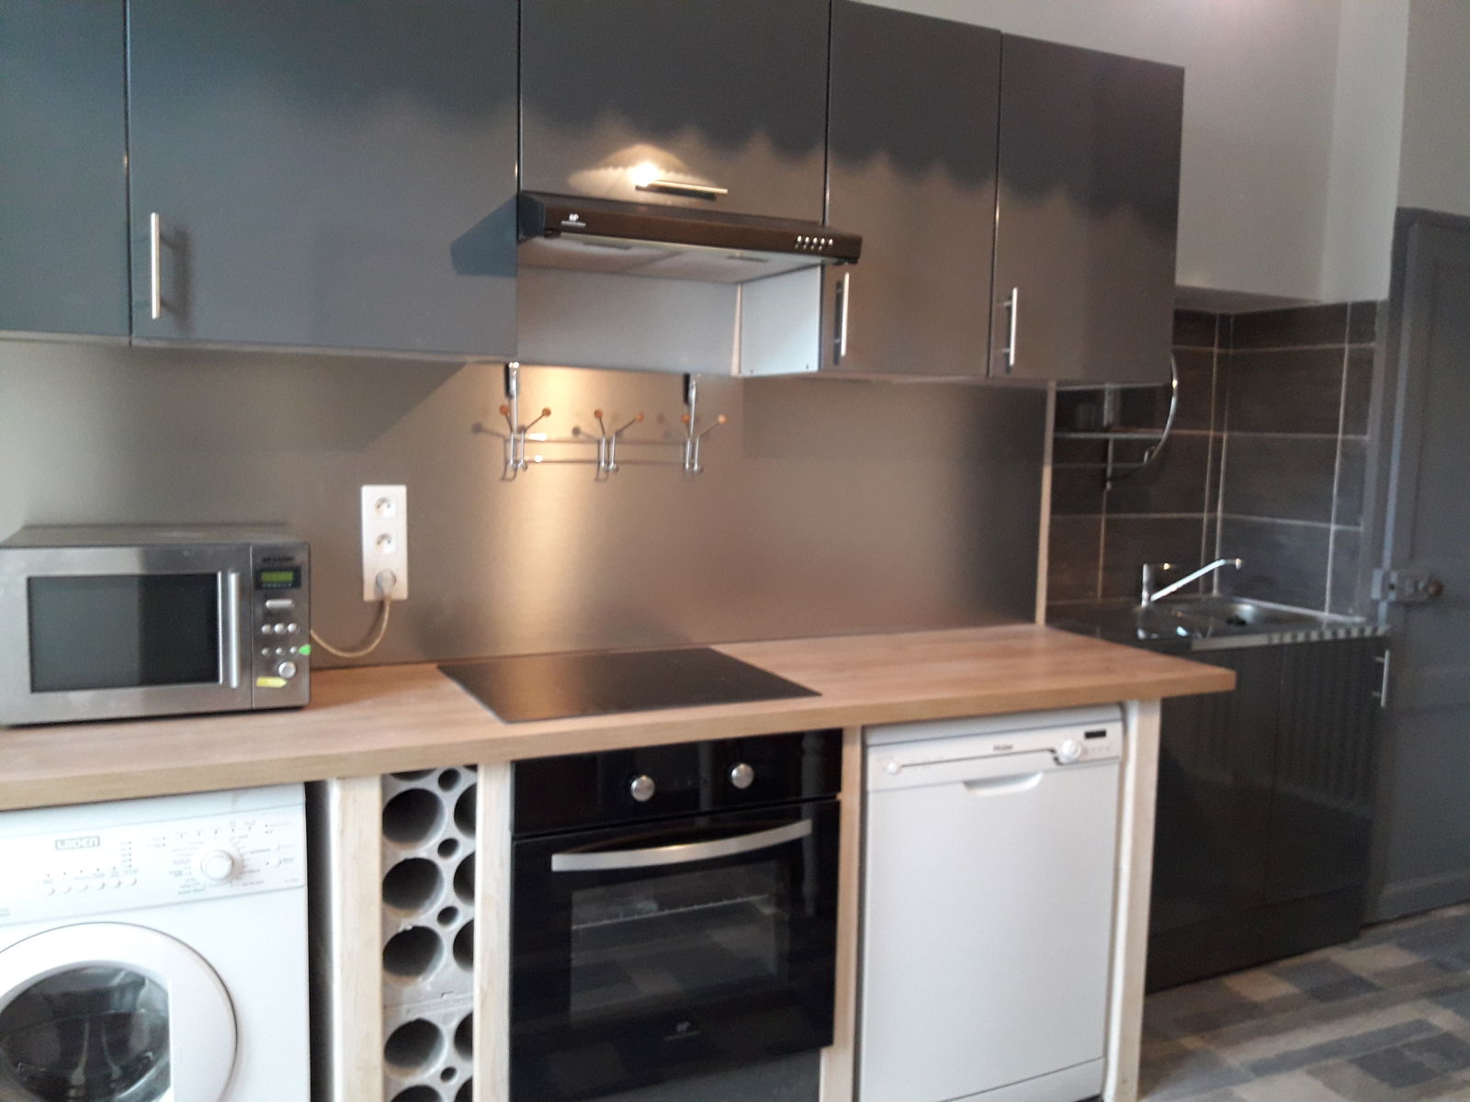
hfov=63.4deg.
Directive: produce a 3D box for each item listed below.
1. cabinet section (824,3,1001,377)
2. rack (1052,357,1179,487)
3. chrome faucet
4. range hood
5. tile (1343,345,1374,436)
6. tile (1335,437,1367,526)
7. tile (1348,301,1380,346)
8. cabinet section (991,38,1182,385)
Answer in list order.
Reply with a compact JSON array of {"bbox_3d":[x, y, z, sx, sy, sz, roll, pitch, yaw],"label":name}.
[{"bbox_3d":[0.281,-0.721,2.524,0.397,0.695,0.360,-1,6,-25],"label":"cabinet section"},{"bbox_3d":[0.970,-0.411,3.281,0.437,0.486,0.258,-1,6,-25],"label":"rack"},{"bbox_3d":[1.283,0.092,3.366,0.270,0.155,0.050,3,6,20],"label":"chrome faucet"},{"bbox_3d":[-0.144,-0.590,2.270,0.598,0.092,0.510,-1,6,-25],"label":"range hood"},{"bbox_3d":[1.715,-0.441,3.264,0.012,0.249,0.087,-1,6,-25],"label":"tile"},{"bbox_3d":[1.709,-0.191,3.288,0.012,0.249,0.087,-1,6,-25],"label":"tile"},{"bbox_3d":[1.719,-0.622,3.247,0.012,0.110,0.087,-1,6,-25],"label":"tile"},{"bbox_3d":[0.685,-0.731,2.711,0.495,0.695,0.360,-1,6,-25],"label":"cabinet section"}]

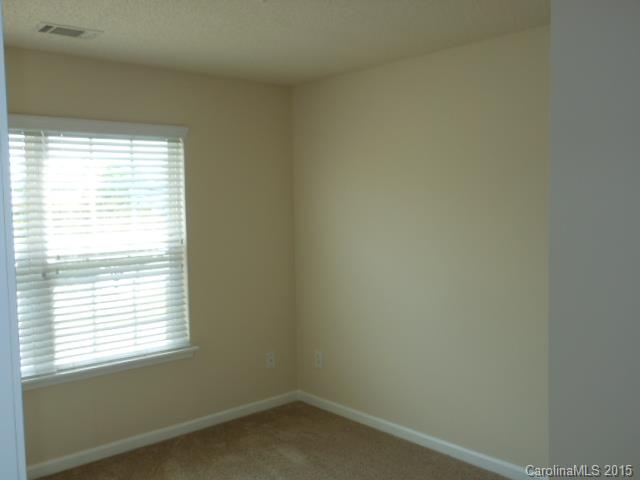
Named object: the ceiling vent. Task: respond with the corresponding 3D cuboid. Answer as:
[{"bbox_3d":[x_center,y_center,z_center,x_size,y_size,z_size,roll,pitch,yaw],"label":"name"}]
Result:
[{"bbox_3d":[-1.273,-1.048,3.090,0.310,0.020,0.200,-4,5,-41],"label":"ceiling vent"}]

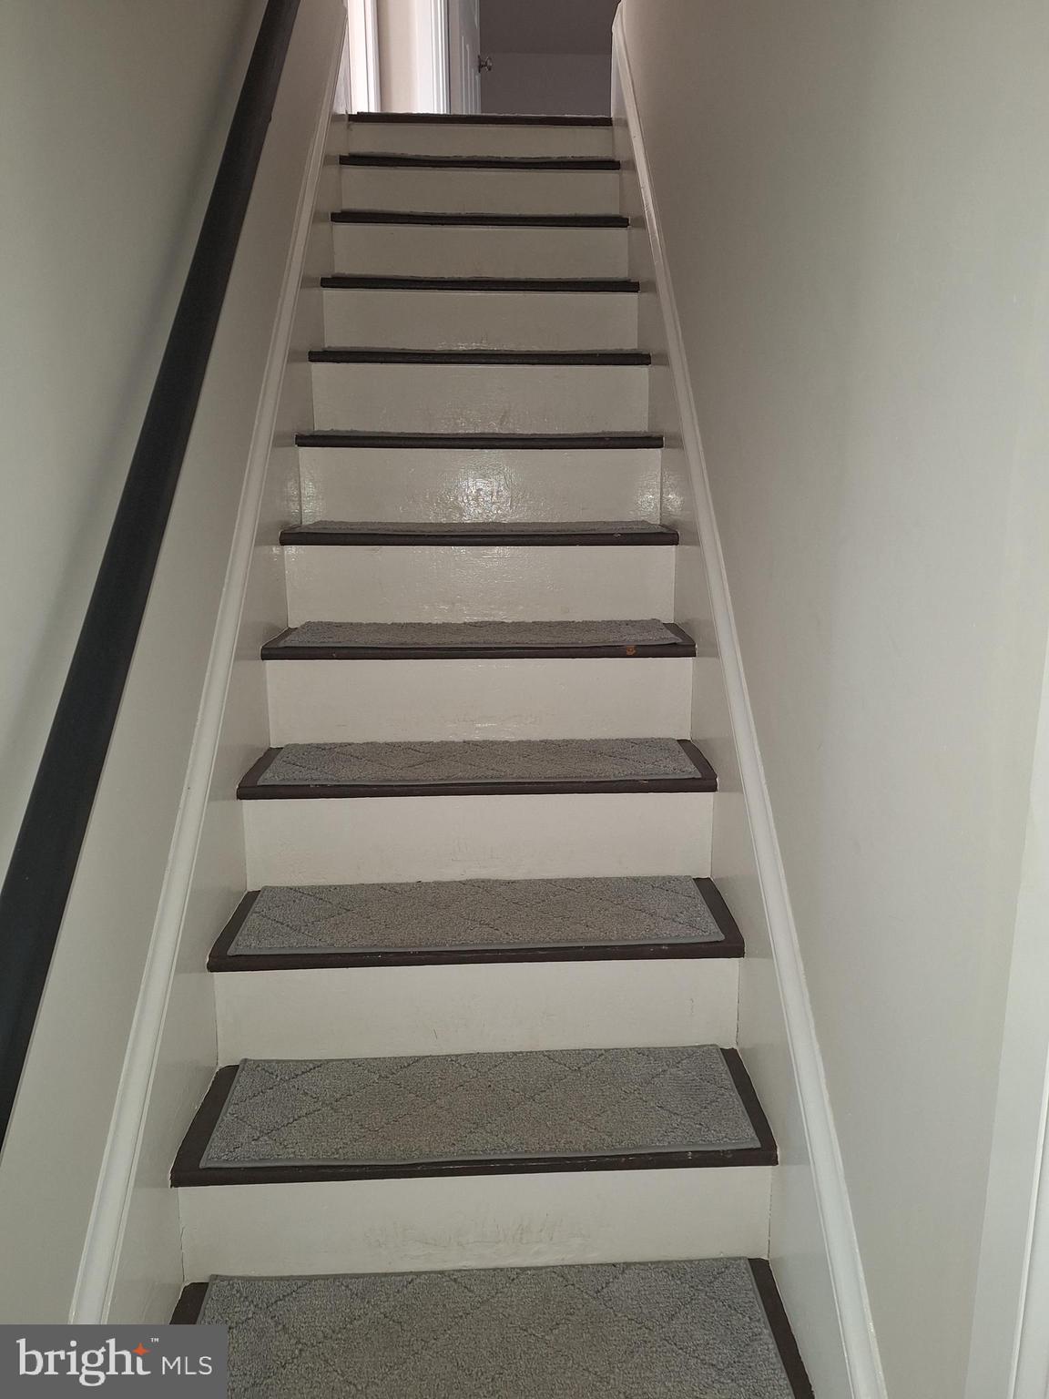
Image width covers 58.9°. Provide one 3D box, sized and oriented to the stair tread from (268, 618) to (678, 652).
[{"bbox_3d":[-0.086,-0.133,1.843,0.746,0.011,0.232,-1,13,-3],"label":"stair tread"}]

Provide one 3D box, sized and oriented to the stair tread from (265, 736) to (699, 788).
[{"bbox_3d":[-0.081,0.109,1.709,0.761,0.010,0.237,-1,13,-2],"label":"stair tread"}]

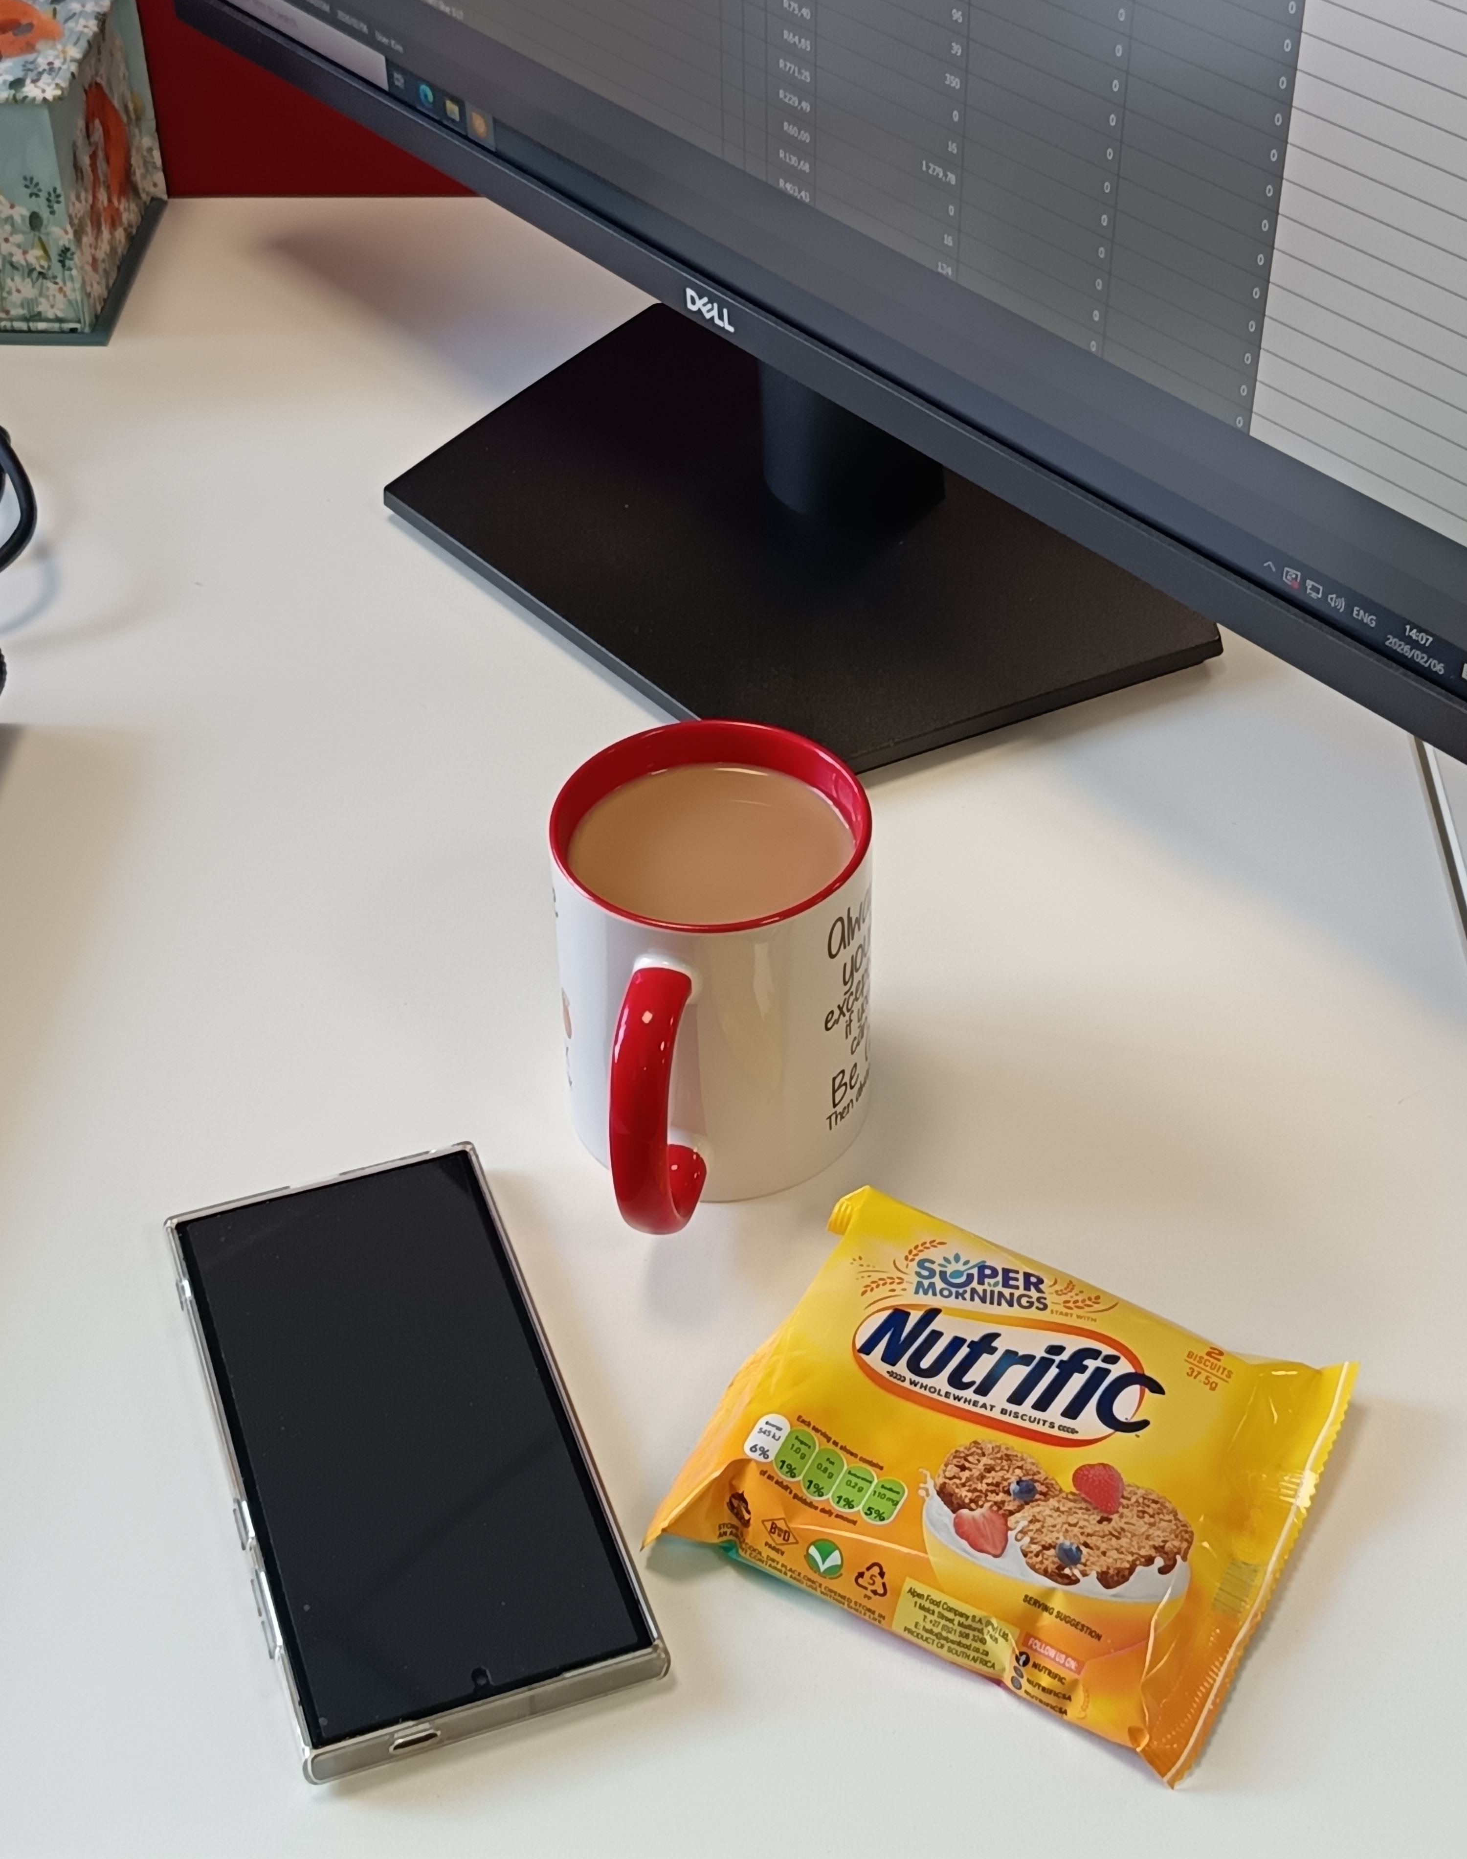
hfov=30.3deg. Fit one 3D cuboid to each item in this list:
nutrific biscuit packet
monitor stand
[{"bbox_3d":[0.065,0.123,0.645,0.132,0.026,0.122,19,47,20],"label":"nutrific biscuit packet"},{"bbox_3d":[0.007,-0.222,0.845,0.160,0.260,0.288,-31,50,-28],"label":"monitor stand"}]

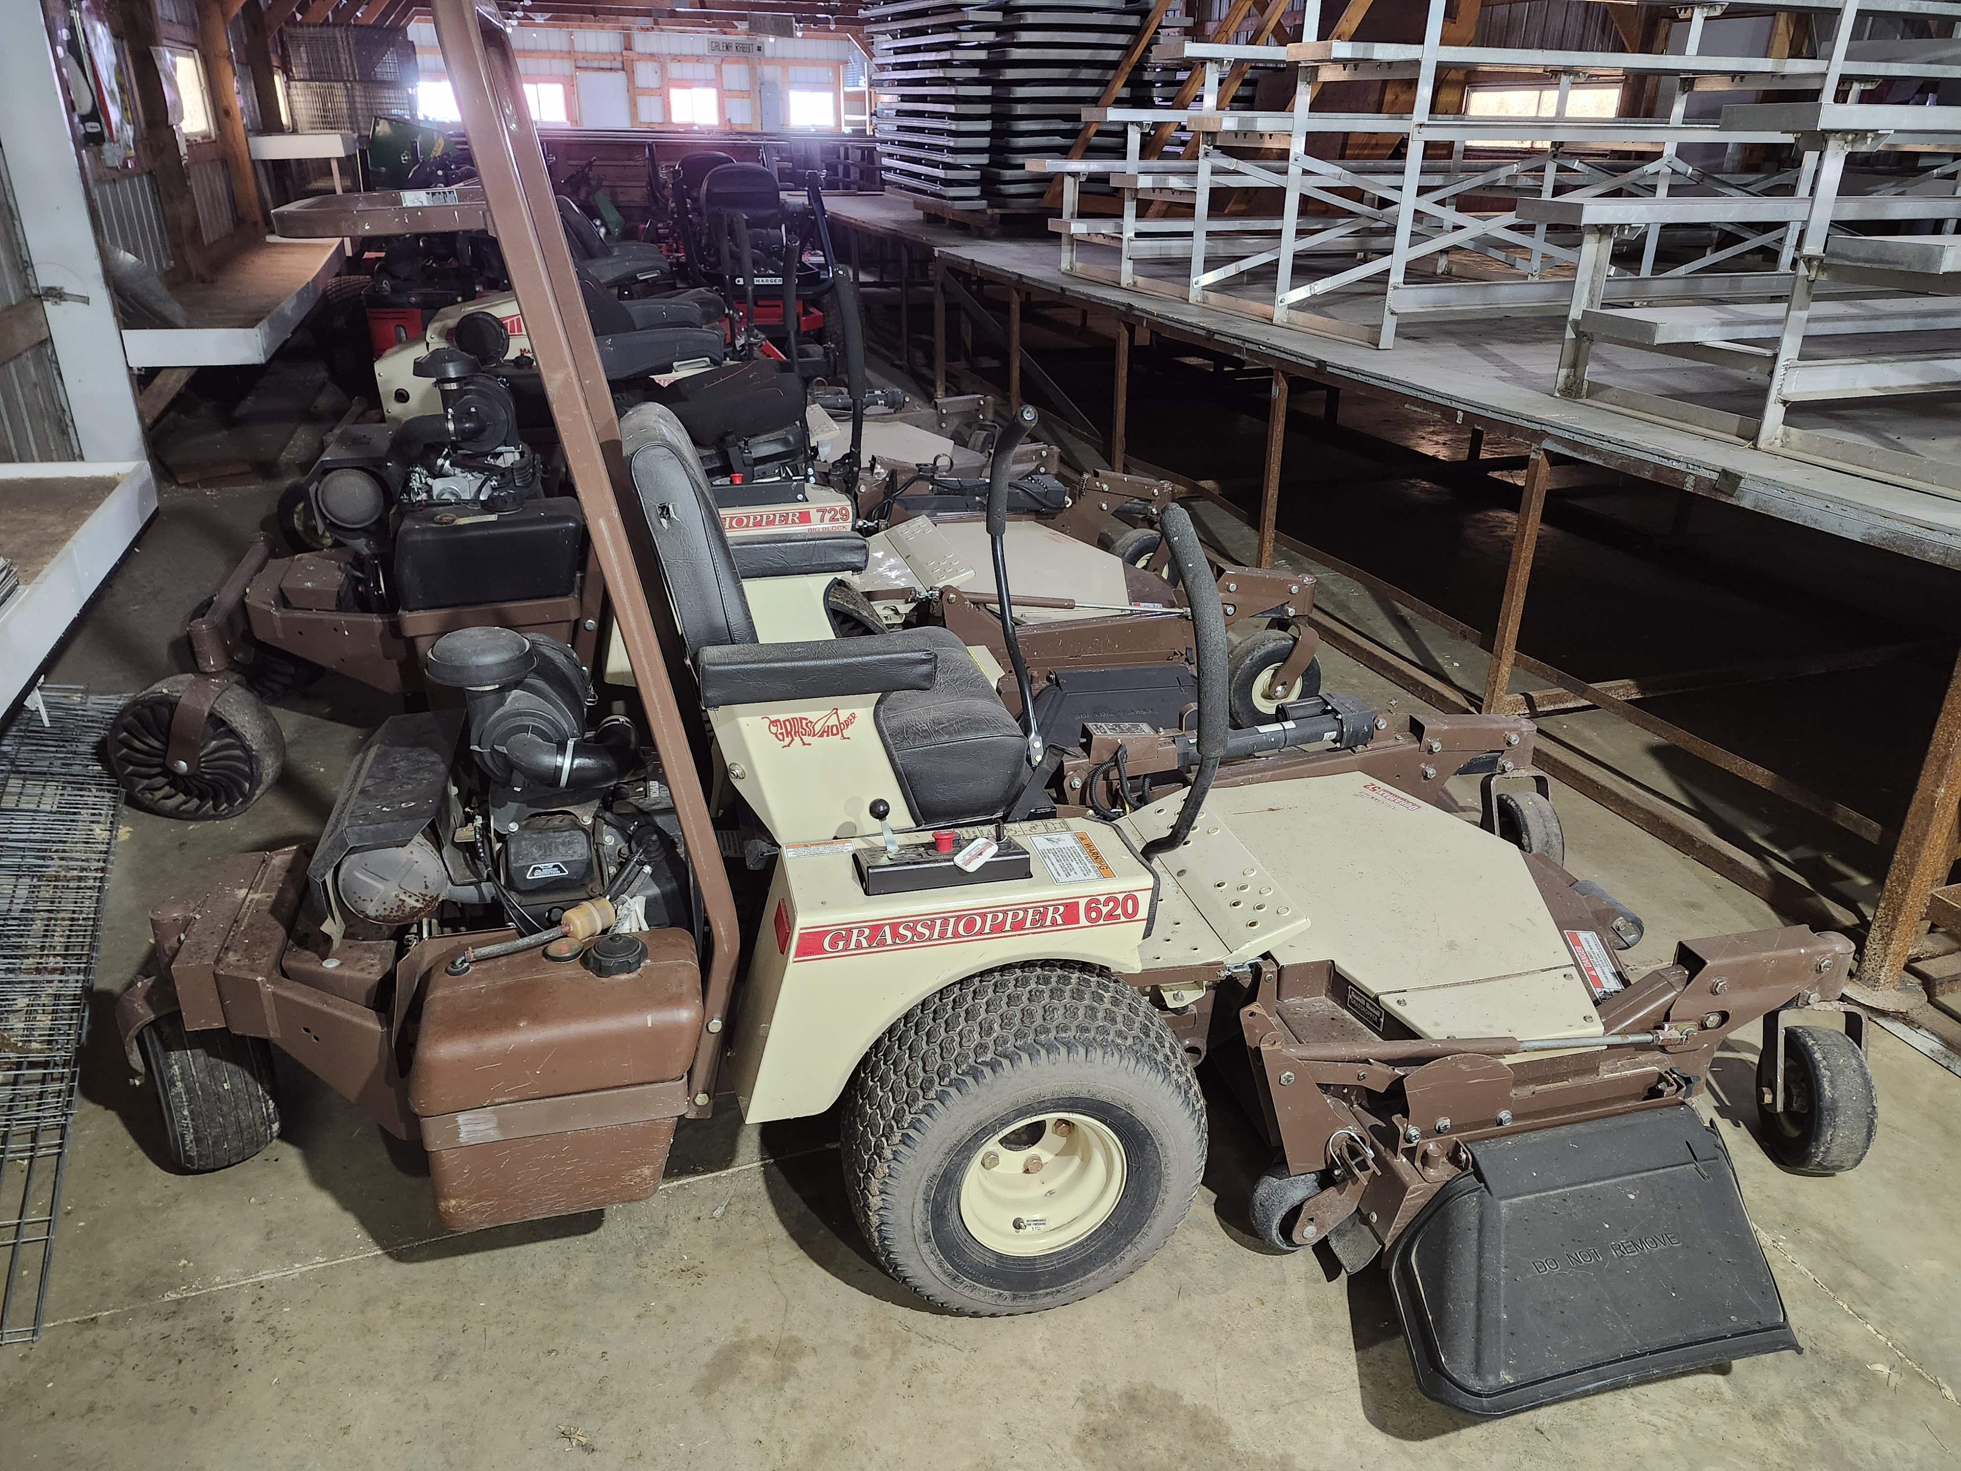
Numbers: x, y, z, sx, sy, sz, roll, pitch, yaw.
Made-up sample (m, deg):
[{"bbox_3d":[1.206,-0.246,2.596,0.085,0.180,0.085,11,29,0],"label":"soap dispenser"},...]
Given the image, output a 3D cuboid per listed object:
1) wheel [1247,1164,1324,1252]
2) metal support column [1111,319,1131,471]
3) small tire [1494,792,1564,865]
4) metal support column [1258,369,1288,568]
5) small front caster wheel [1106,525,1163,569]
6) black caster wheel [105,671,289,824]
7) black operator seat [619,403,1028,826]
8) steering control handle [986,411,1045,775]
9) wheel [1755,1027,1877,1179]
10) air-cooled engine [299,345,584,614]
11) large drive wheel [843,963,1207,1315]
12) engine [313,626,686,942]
[{"bbox_3d":[0.478,0.722,1.993,0.116,0.116,0.075,-5,25,-12],"label":"wheel"},{"bbox_3d":[0.669,-1.571,6.269,0.046,0.770,0.046,-9,26,-19],"label":"metal support column"},{"bbox_3d":[1.200,0.240,2.914,0.100,0.230,0.230,-4,25,-11],"label":"small tire"},{"bbox_3d":[1.103,-0.961,4.921,0.044,0.780,0.044,-8,25,-18],"label":"metal support column"},{"bbox_3d":[0.606,-0.616,4.770,0.274,0.274,0.100,-8,26,-18],"label":"small front caster wheel"},{"bbox_3d":[-1.917,0.032,3.196,0.367,0.367,0.140,-3,25,-7],"label":"black caster wheel"},{"bbox_3d":[-0.245,-0.232,1.952,0.515,0.575,0.610,-5,25,-12],"label":"black operator seat"},{"bbox_3d":[0.060,-0.292,2.432,0.090,0.630,0.300,-5,25,-12],"label":"steering control handle"},{"bbox_3d":[1.361,0.593,2.129,0.100,0.230,0.230,5,24,9],"label":"wheel"},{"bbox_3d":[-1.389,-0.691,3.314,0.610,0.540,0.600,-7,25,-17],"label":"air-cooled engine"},{"bbox_3d":[0.063,0.572,1.861,0.505,0.505,0.215,-5,25,-12],"label":"large drive wheel"},{"bbox_3d":[-0.665,0.041,1.865,0.460,0.425,0.480,-5,25,-12],"label":"engine"}]

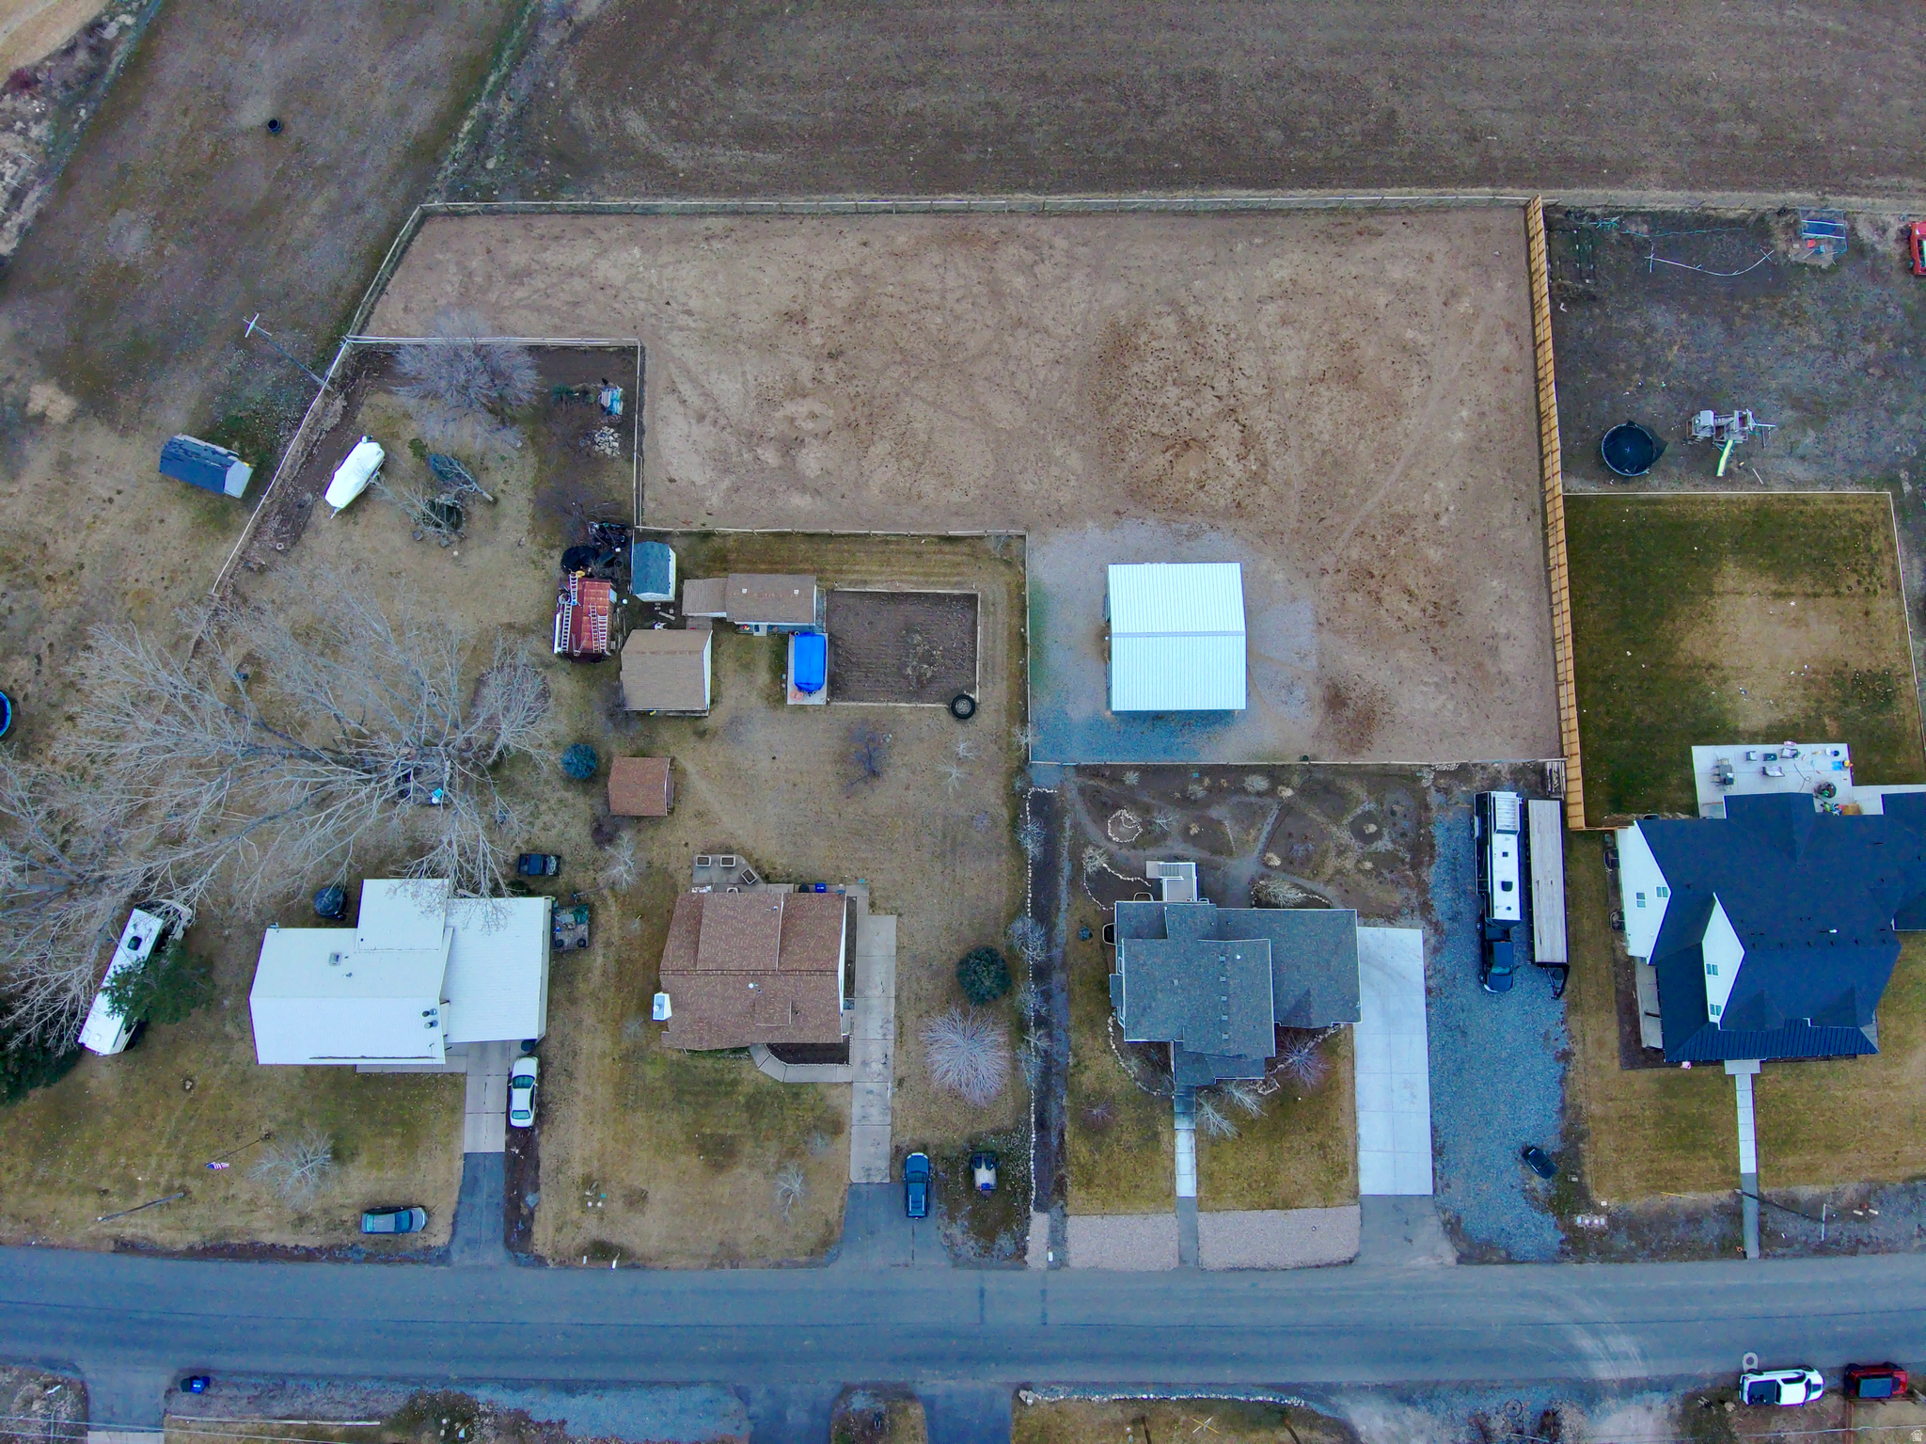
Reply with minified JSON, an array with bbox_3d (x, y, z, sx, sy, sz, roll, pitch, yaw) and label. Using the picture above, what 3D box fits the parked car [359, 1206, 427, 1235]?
[{"bbox_3d":[-40.236,35.362,82.714,4.500,1.500,1.800,0,81,0],"label":"parked car"}]

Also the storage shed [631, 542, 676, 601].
[{"bbox_3d":[-23.533,-11.393,89.402,2.650,2.750,3.850,0,81,0],"label":"storage shed"}]

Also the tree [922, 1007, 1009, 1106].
[{"bbox_3d":[0.165,24.309,85.198,6.300,5.400,6.500,0,82,1],"label":"tree"}]

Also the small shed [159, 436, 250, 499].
[{"bbox_3d":[-58.919,-19.827,91.011,5.150,2.600,2.650,18,83,2],"label":"small shed"}]

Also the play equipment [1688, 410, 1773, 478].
[{"bbox_3d":[61.352,-22.044,92.442,6.300,2.900,4.300,1,82,1],"label":"play equipment"}]

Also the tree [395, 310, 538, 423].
[{"bbox_3d":[-37.996,-27.084,89.568,10.000,7.200,8.800,0,81,0],"label":"tree"}]

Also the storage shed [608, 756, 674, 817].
[{"bbox_3d":[-24.494,5.012,89.478,4.200,3.200,4.350,0,82,1],"label":"storage shed"}]

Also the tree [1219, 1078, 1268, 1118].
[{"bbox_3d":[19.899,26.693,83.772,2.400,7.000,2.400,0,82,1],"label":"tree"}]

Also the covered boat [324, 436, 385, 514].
[{"bbox_3d":[-47.246,-19.220,90.956,2.400,2.000,6.300,36,83,5],"label":"covered boat"}]

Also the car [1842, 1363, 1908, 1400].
[{"bbox_3d":[63.584,45.768,81.166,4.250,1.750,1.820,-2,81,0],"label":"car"}]

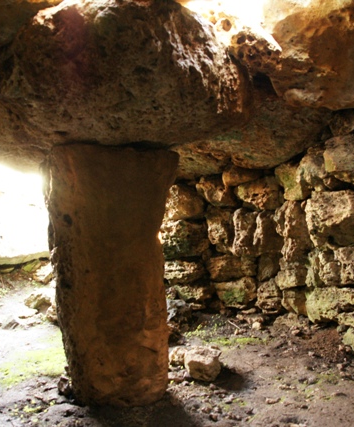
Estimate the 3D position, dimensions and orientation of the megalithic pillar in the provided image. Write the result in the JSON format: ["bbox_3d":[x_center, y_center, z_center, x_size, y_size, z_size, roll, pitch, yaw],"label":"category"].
[{"bbox_3d":[-0.461,0.407,3.050,0.850,1.700,0.500,0,-1,-14],"label":"megalithic pillar"}]

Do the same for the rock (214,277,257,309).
[{"bbox_3d":[0.603,0.815,4.400,0.450,0.320,0.300,0,2,6],"label":"rock"}]

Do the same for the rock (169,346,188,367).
[{"bbox_3d":[0.007,1.012,3.020,0.150,0.120,0.140,0,2,0],"label":"rock"}]

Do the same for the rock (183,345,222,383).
[{"bbox_3d":[0.167,0.994,2.800,0.250,0.180,0.200,0,2,9],"label":"rock"}]

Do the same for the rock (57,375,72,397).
[{"bbox_3d":[-0.664,1.016,2.520,0.085,0.120,0.090,0,2,0],"label":"rock"}]

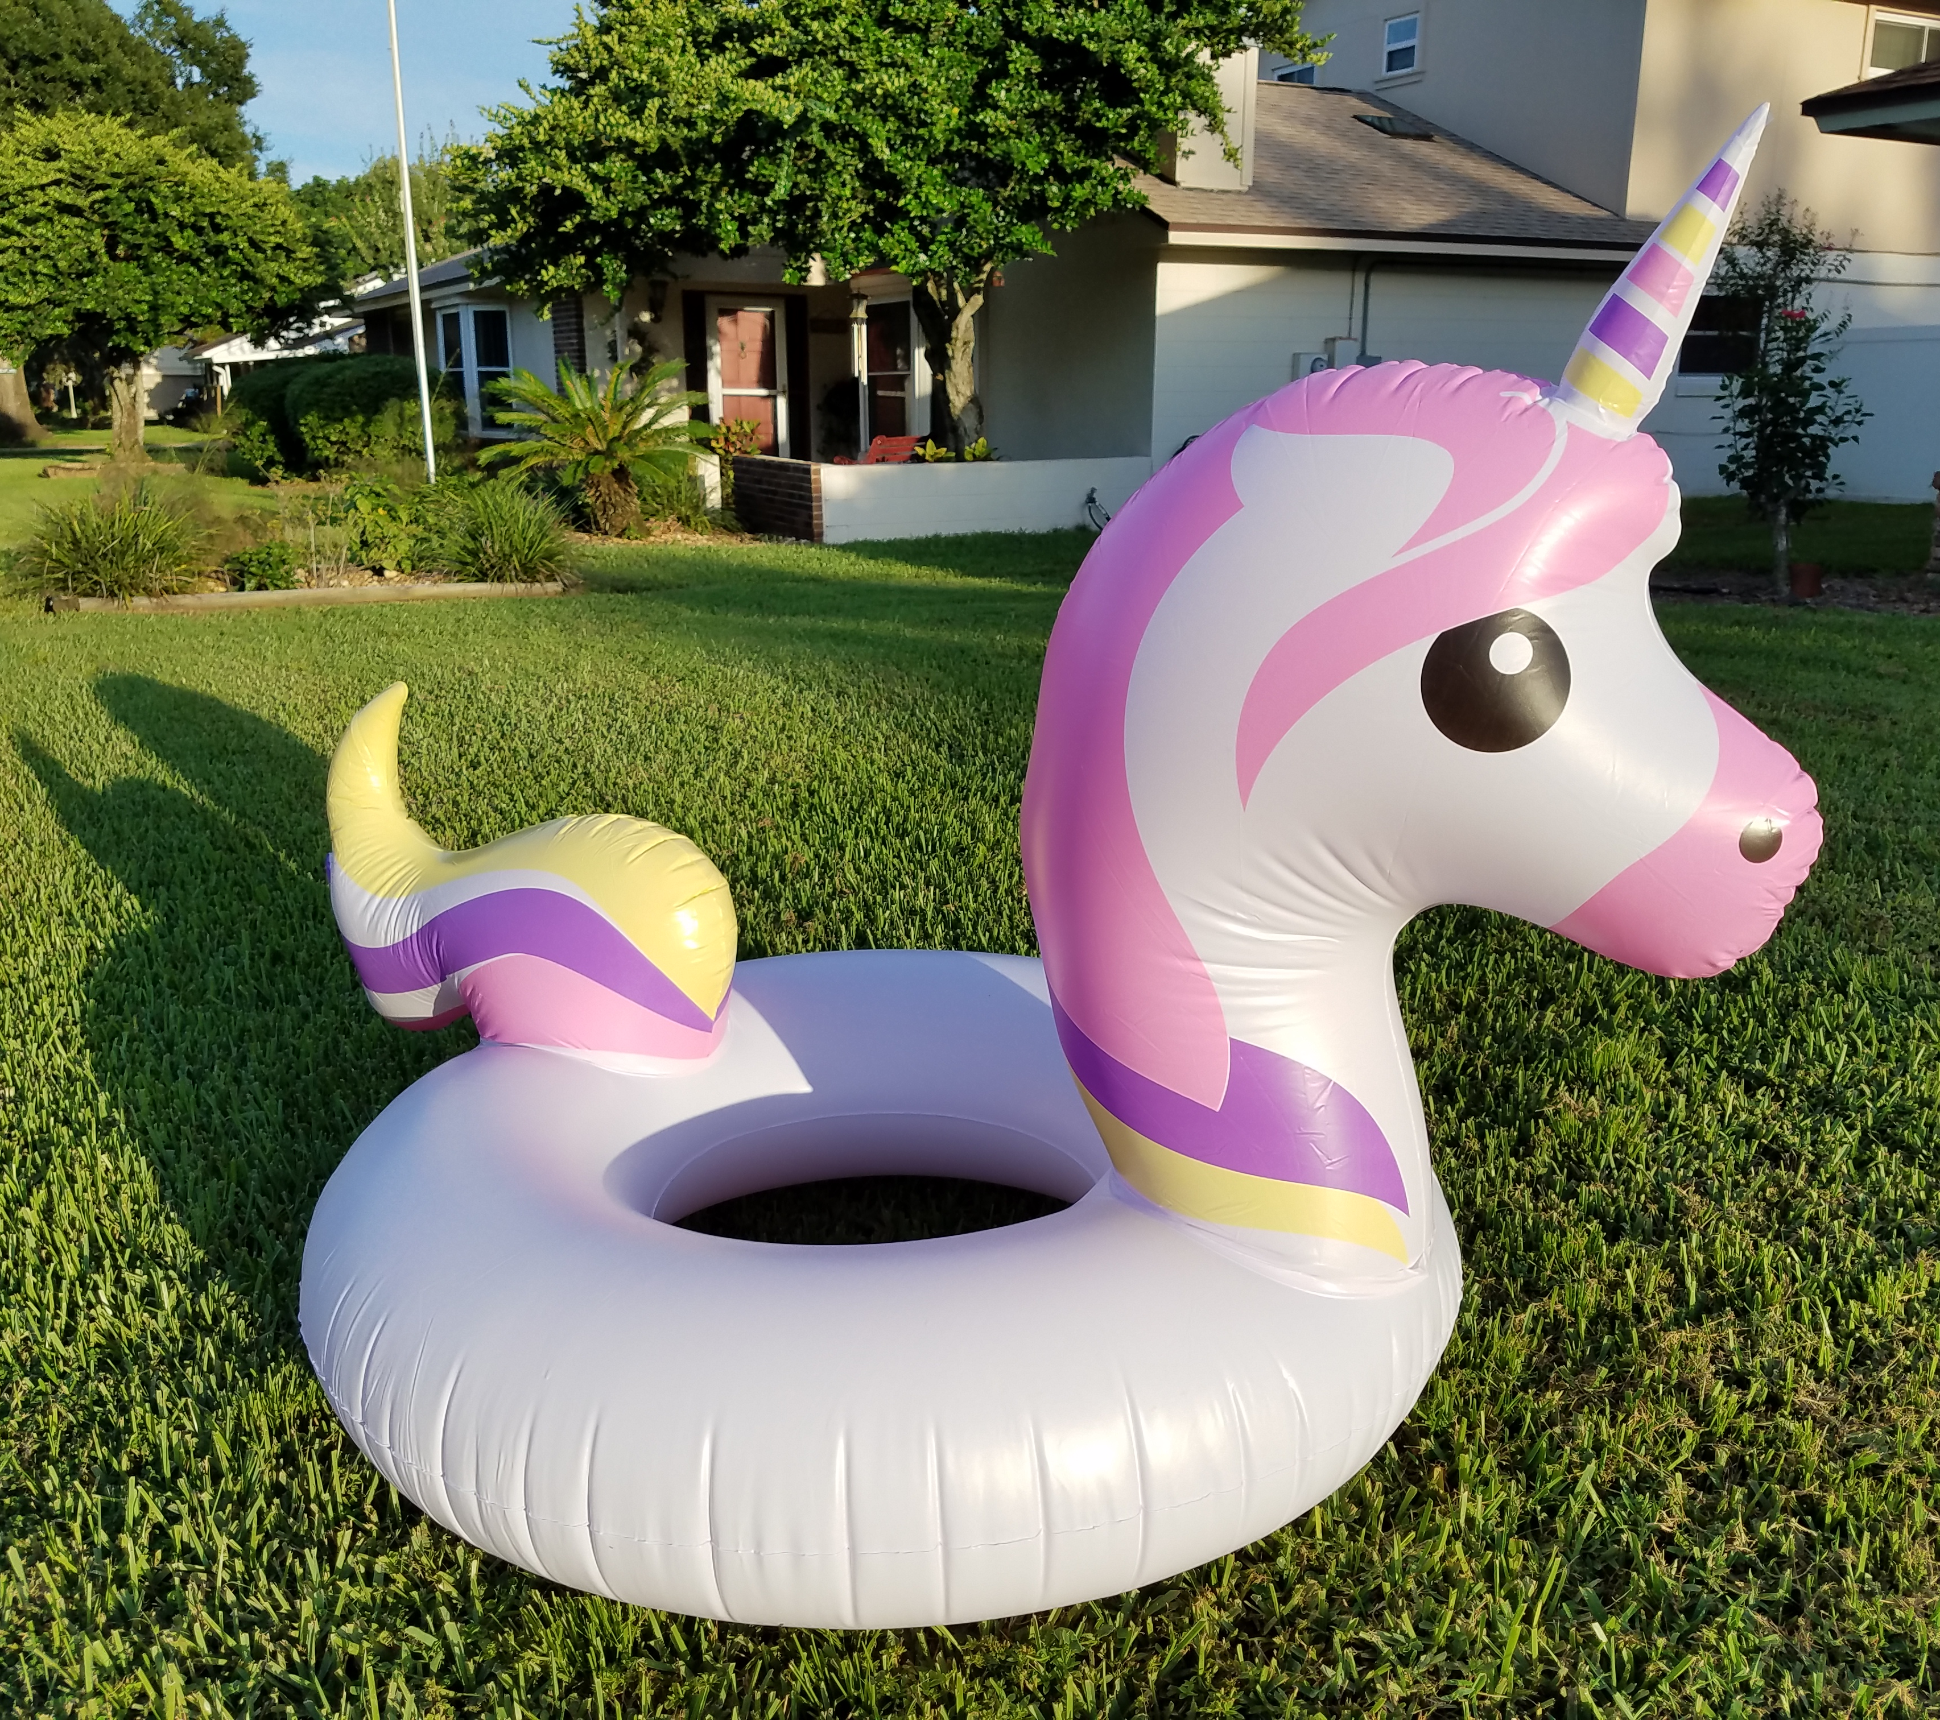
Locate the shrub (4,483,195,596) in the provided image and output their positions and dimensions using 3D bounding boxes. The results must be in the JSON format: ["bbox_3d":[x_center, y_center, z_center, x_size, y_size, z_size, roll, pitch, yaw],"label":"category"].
[{"bbox_3d":[-4.539,-1.696,9.021,0.908,0.582,0.950,-7,17,-25],"label":"shrub"}]

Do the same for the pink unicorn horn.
[{"bbox_3d":[0.548,-0.457,1.334,0.075,0.268,0.075,33,28,20],"label":"pink unicorn horn"}]

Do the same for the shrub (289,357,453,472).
[{"bbox_3d":[-6.839,-5.022,19.671,1.744,1.377,1.800,-5,16,-18],"label":"shrub"}]

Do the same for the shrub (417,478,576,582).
[{"bbox_3d":[-2.610,-1.832,9.502,0.849,0.543,0.850,-4,16,-15],"label":"shrub"}]

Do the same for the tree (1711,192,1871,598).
[{"bbox_3d":[3.771,-2.115,7.923,0.666,1.806,0.700,7,17,24],"label":"tree"}]

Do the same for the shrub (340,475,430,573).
[{"bbox_3d":[-3.313,-1.911,9.740,0.471,0.511,0.500,-5,16,-18],"label":"shrub"}]

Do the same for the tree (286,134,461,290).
[{"bbox_3d":[-13.618,-13.125,39.956,3.751,6.780,4.300,-5,16,-17],"label":"tree"}]

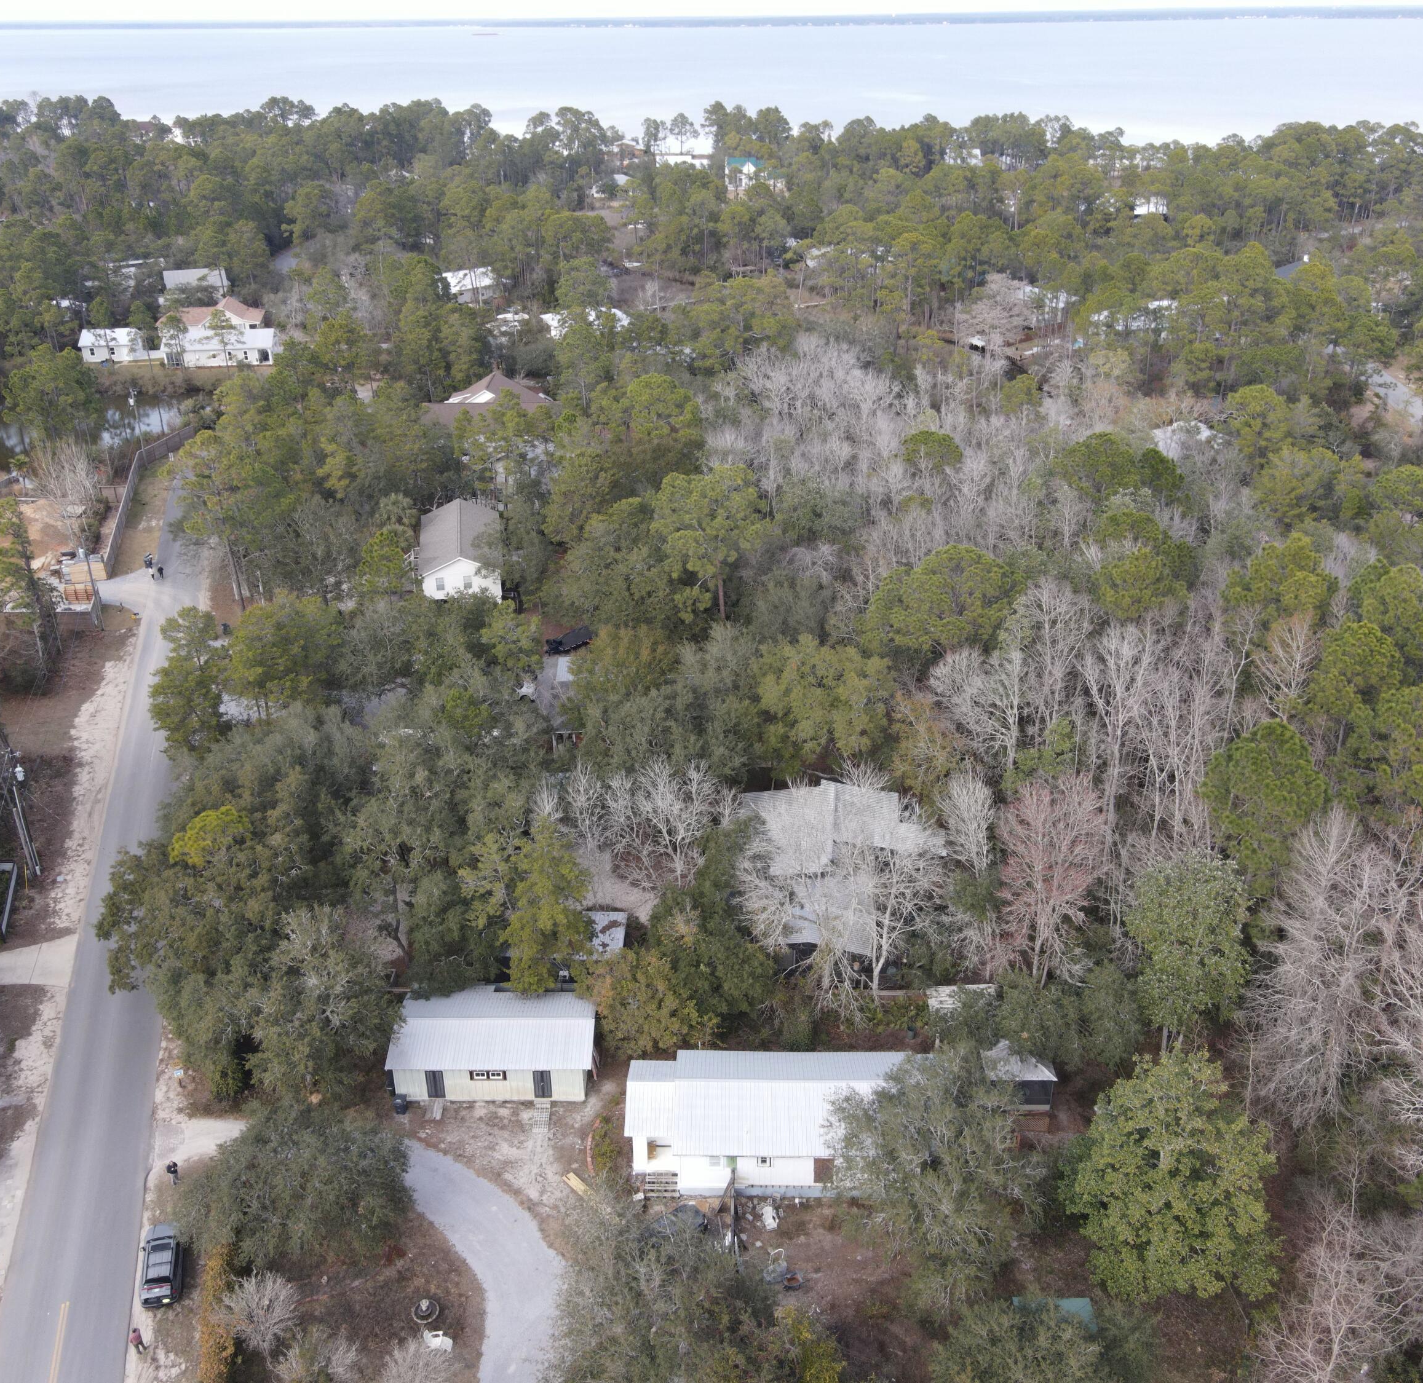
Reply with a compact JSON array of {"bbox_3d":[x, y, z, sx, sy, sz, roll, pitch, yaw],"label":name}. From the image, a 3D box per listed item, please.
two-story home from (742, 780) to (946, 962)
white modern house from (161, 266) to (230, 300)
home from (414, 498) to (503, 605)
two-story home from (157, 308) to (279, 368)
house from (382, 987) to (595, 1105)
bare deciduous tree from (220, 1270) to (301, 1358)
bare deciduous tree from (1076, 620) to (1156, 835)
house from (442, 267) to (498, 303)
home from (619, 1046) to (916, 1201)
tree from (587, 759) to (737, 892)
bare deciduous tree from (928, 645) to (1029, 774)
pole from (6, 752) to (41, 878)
[{"bbox_3d":[9.278,13.053,90.926,14.600,5.500,17.800,3,28,7],"label":"two-story home"},{"bbox_3d":[-108.990,-84.972,270.851,12.929,8.155,10.443,-12,30,-21],"label":"white modern house"},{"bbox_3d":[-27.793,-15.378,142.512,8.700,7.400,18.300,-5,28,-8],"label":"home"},{"bbox_3d":[-92.712,-68.349,241.780,20.000,8.400,19.000,-5,28,-8],"label":"two-story home"},{"bbox_3d":[-12.539,20.371,75.281,11.636,3.282,6.663,0,28,0],"label":"house"},{"bbox_3d":[-20.537,28.634,58.277,3.680,4.674,3.680,0,28,0],"label":"bare deciduous tree"},{"bbox_3d":[27.929,4.449,88.193,5.271,19.095,5.172,0,28,0],"label":"bare deciduous tree"},{"bbox_3d":[-54.148,-91.165,286.968,11.800,5.800,9.000,-18,33,-30],"label":"house"},{"bbox_3d":[3.285,22.743,69.149,15.415,4.674,7.559,0,28,1],"label":"home"},{"bbox_3d":[-3.241,9.793,91.869,10.700,10.400,8.800,0,28,0],"label":"tree"},{"bbox_3d":[21.770,2.334,103.045,7.500,12.600,7.000,0,28,0],"label":"bare deciduous tree"},{"bbox_3d":[-48.401,8.753,89.855,1.492,10.542,0.995,0,28,0],"label":"pole"}]

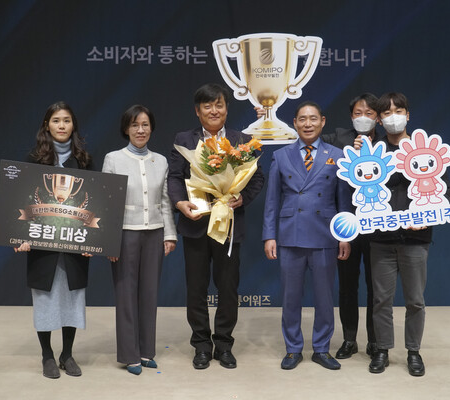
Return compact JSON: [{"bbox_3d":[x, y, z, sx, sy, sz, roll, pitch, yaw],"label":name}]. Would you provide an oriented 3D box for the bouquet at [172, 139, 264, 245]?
[{"bbox_3d":[-0.038,-0.056,3.840,0.508,0.638,0.290,0,0,0],"label":"bouquet"}]

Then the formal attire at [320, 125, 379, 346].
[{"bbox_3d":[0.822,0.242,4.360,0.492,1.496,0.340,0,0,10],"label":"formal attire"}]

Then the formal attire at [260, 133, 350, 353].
[{"bbox_3d":[0.507,0.286,4.090,0.543,1.347,0.290,0,0,7],"label":"formal attire"}]

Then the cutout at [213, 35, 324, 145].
[{"bbox_3d":[0.270,-0.709,4.130,0.686,0.712,0.030,-2,0,3],"label":"cutout"}]

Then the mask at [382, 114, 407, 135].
[{"bbox_3d":[1.017,-0.453,3.900,0.150,0.120,0.090,0,0,14],"label":"mask"}]

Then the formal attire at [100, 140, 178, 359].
[{"bbox_3d":[-0.538,0.334,4.020,0.451,1.355,0.280,0,0,-18],"label":"formal attire"}]

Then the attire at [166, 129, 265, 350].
[{"bbox_3d":[-0.059,0.253,4.060,0.596,1.424,0.380,0,0,-2],"label":"attire"}]

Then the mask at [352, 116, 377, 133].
[{"bbox_3d":[0.921,-0.498,4.290,0.155,0.110,0.090,0,0,12],"label":"mask"}]

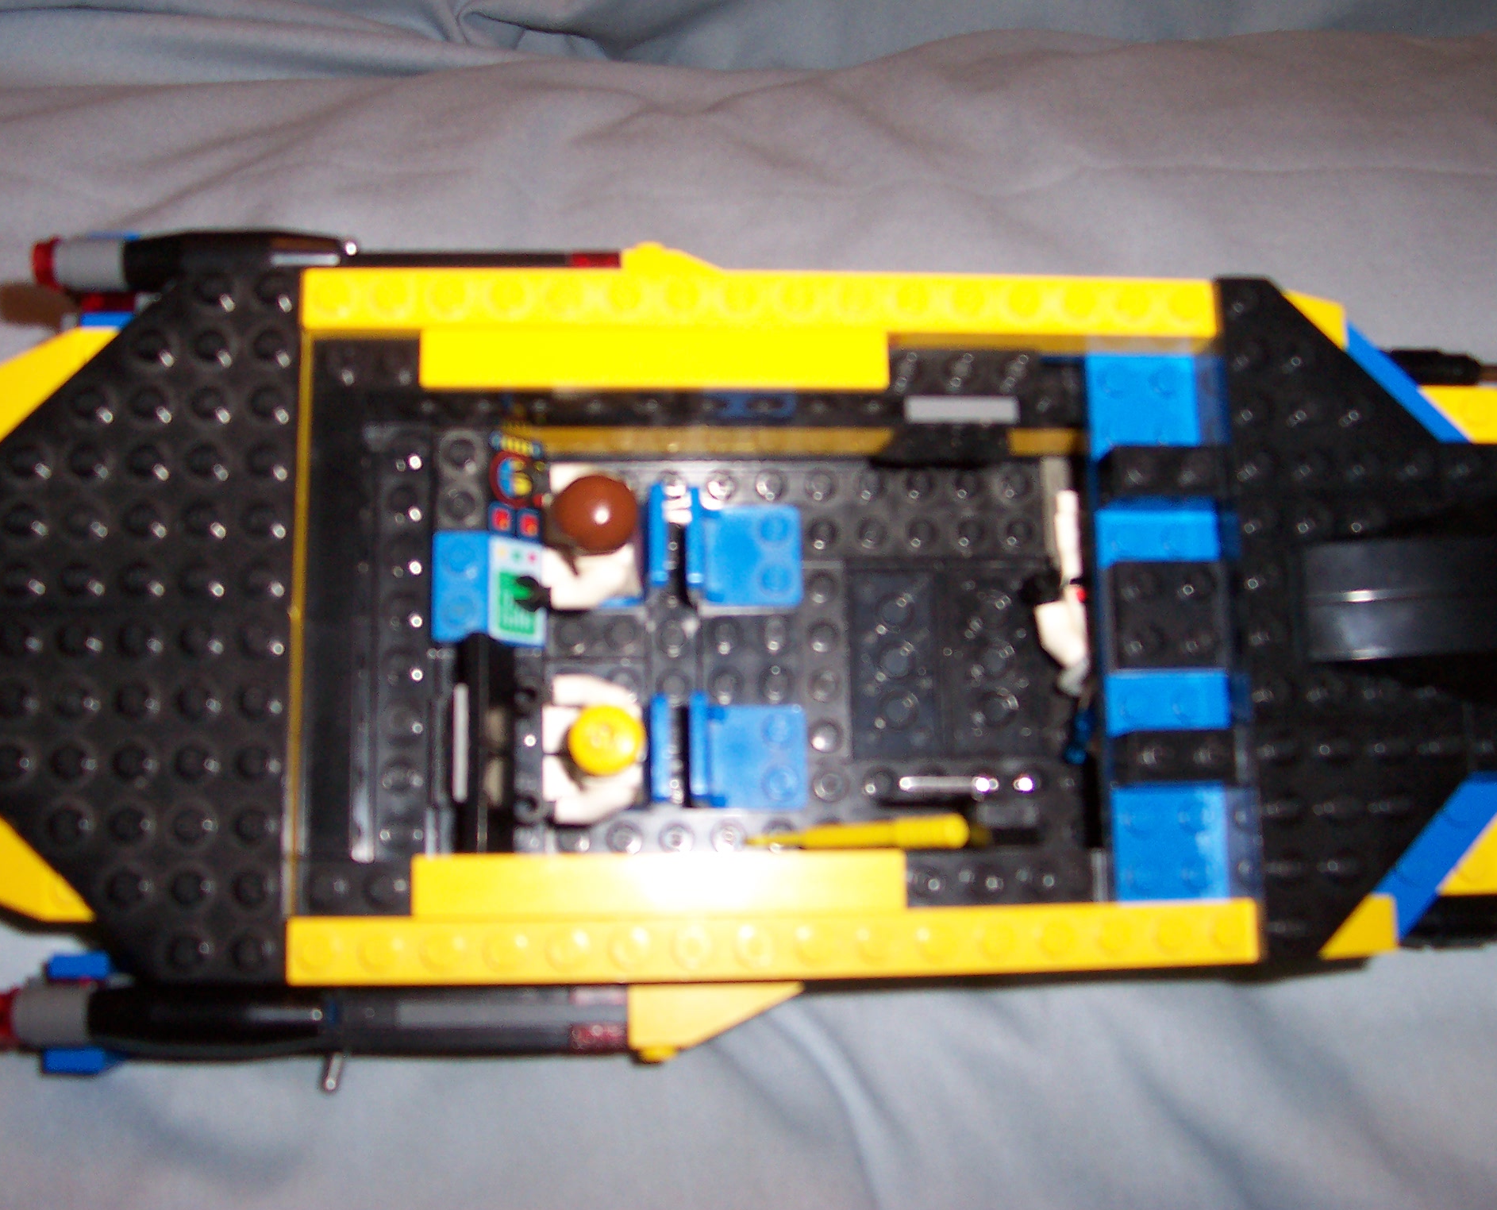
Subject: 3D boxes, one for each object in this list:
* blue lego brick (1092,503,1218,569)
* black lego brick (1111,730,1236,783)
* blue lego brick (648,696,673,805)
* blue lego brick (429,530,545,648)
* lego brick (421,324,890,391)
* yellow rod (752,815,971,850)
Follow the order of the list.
[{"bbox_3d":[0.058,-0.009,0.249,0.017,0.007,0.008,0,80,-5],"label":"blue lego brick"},{"bbox_3d":[0.060,0.021,0.239,0.016,0.009,0.008,0,80,-5],"label":"black lego brick"},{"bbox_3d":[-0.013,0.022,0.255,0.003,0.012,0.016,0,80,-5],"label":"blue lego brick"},{"bbox_3d":[-0.038,-0.002,0.254,0.016,0.011,0.016,0,80,-5],"label":"blue lego brick"},{"bbox_3d":[-0.013,-0.034,0.241,0.064,0.003,0.008,0,80,-5],"label":"lego brick"},{"bbox_3d":[0.016,0.035,0.262,0.034,0.005,0.005,-2,80,-5],"label":"yellow rod"}]

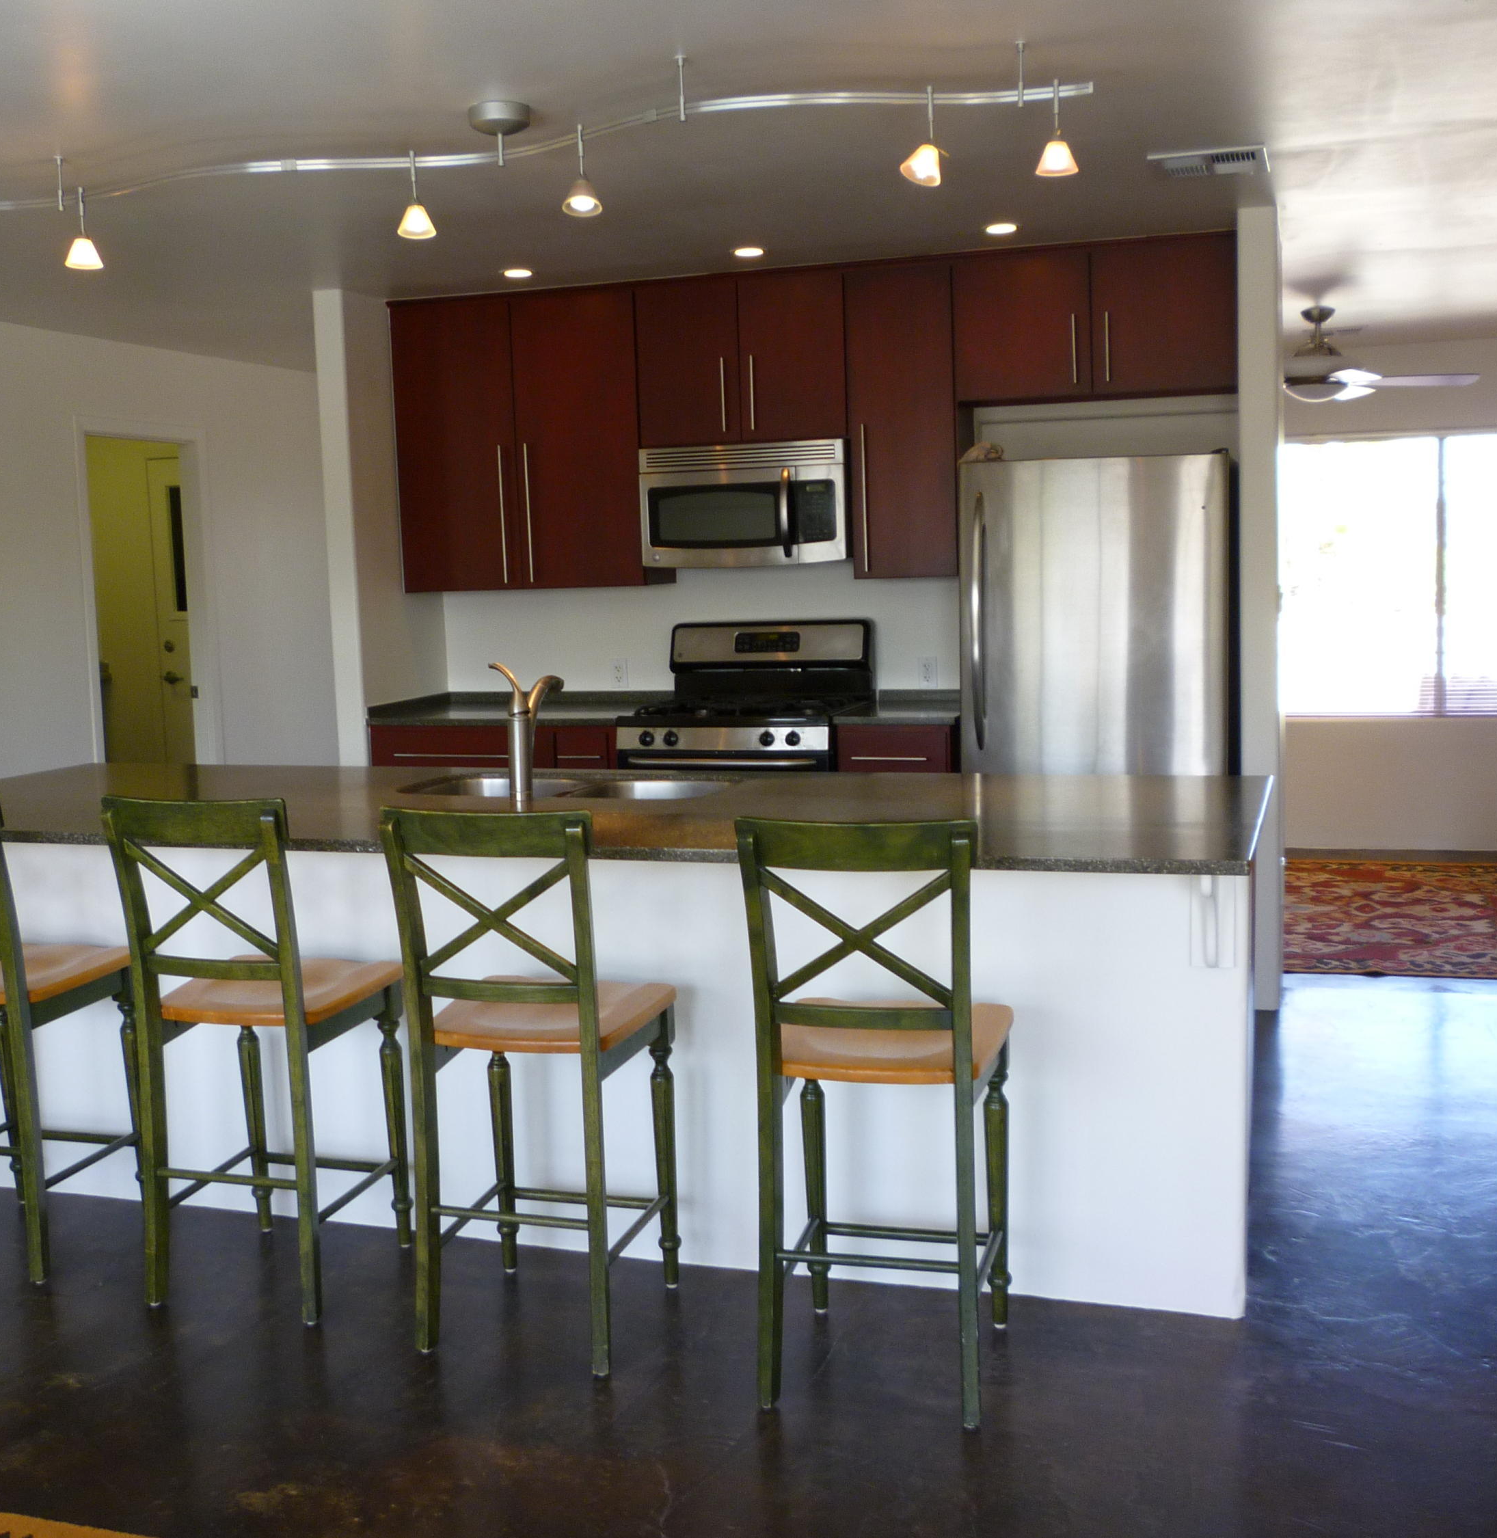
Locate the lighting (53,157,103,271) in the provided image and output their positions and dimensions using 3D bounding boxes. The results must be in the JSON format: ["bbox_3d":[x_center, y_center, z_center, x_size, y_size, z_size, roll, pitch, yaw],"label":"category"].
[{"bbox_3d":[-1.628,-1.348,4.166,0.115,0.270,0.100,1,6,19],"label":"lighting"}]

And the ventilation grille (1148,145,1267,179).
[{"bbox_3d":[1.223,-1.593,4.540,0.293,0.022,0.288,1,6,19],"label":"ventilation grille"}]

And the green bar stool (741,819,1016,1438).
[{"bbox_3d":[0.237,0.564,3.012,0.410,1.024,0.490,0,7,15],"label":"green bar stool"}]

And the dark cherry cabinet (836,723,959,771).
[{"bbox_3d":[0.591,0.278,5.993,0.395,0.880,0.617,1,6,19],"label":"dark cherry cabinet"}]

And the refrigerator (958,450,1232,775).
[{"bbox_3d":[1.188,-0.137,5.699,0.822,1.736,0.799,1,6,19],"label":"refrigerator"}]

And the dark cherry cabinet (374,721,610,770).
[{"bbox_3d":[-0.808,0.258,6.519,1.000,0.880,0.610,1,7,18],"label":"dark cherry cabinet"}]

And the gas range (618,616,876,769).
[{"bbox_3d":[0.011,0.108,6.174,0.760,1.210,0.690,1,7,18],"label":"gas range"}]

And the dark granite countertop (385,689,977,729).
[{"bbox_3d":[-0.285,-0.220,6.271,2.140,0.085,0.635,1,7,18],"label":"dark granite countertop"}]

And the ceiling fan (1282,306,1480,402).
[{"bbox_3d":[2.371,-1.721,7.156,1.380,0.373,1.380,1,6,19],"label":"ceiling fan"}]

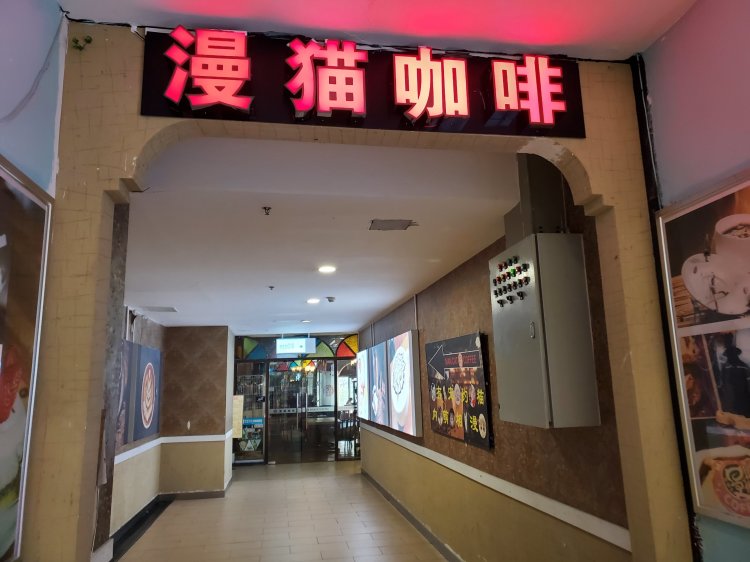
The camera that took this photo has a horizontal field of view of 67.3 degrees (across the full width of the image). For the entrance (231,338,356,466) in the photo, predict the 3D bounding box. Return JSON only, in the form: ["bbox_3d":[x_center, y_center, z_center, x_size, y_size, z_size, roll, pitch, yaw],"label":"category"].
[{"bbox_3d":[-1.656,2.530,12.249,2.745,2.793,0.161,0,-11,-10],"label":"entrance"}]

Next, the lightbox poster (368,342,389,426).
[{"bbox_3d":[0.079,1.534,8.417,0.071,1.140,1.546,0,-11,-10],"label":"lightbox poster"}]

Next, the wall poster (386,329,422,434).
[{"bbox_3d":[0.340,1.253,6.911,0.071,1.150,1.497,0,-11,-10],"label":"wall poster"}]

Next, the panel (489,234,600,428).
[{"bbox_3d":[0.901,0.287,3.101,0.269,0.958,0.631,0,-11,-10],"label":"panel"}]

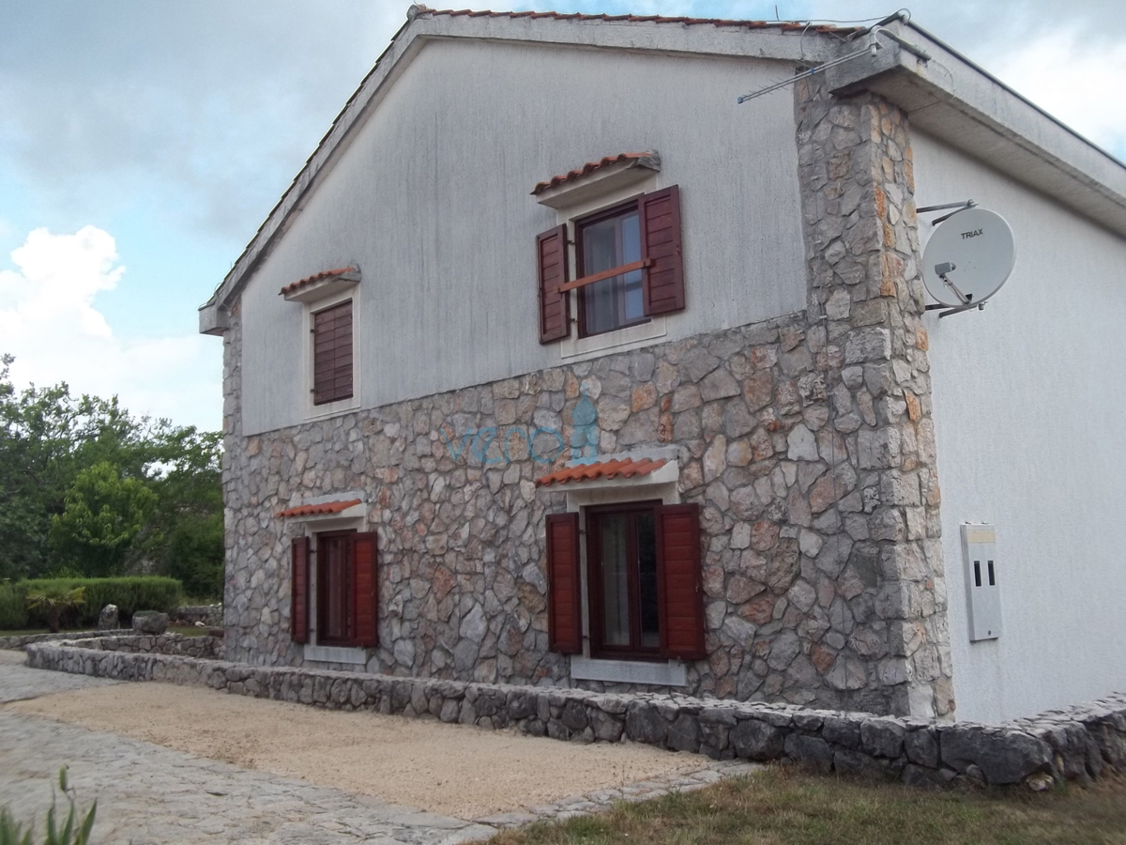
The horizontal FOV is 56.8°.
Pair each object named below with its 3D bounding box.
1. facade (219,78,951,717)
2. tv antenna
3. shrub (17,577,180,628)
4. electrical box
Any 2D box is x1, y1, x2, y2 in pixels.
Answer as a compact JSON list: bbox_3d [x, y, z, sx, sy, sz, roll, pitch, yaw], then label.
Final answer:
[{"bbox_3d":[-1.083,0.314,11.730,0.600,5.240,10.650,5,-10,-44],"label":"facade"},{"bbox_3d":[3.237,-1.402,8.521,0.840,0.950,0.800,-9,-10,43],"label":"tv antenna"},{"bbox_3d":[-10.899,4.252,24.500,3.500,1.150,1.100,-2,-7,0],"label":"shrub"},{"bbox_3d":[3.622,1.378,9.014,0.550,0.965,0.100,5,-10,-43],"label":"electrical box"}]

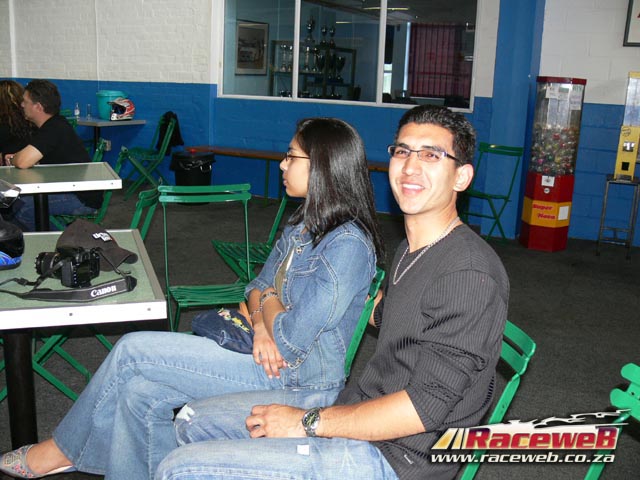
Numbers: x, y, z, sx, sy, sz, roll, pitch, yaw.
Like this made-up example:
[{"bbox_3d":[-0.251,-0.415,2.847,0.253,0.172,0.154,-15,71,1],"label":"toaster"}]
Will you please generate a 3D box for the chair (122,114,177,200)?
[{"bbox_3d":[-1.838,-0.879,6.974,0.540,0.830,0.420,-6,16,-30],"label":"chair"}]

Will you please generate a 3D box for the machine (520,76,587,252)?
[{"bbox_3d":[1.945,-0.633,5.396,0.410,1.410,0.370,9,15,25],"label":"machine"}]

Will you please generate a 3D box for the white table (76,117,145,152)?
[{"bbox_3d":[-2.522,-0.980,7.353,0.790,0.750,0.790,10,16,27],"label":"white table"}]

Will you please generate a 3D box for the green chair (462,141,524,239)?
[{"bbox_3d":[1.365,-0.381,5.485,0.420,0.830,0.540,15,19,40],"label":"green chair"}]

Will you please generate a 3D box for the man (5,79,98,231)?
[{"bbox_3d":[-1.705,-0.387,4.114,0.730,1.270,0.520,2,14,-2],"label":"man"}]

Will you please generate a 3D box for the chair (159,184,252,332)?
[{"bbox_3d":[-0.446,0.219,2.773,0.420,0.830,0.540,-3,15,-19],"label":"chair"}]

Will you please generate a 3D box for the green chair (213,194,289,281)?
[{"bbox_3d":[-0.301,0.068,3.403,0.540,0.830,0.420,-5,16,-28],"label":"green chair"}]

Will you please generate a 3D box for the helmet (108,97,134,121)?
[{"bbox_3d":[-2.152,-1.416,7.033,0.310,0.270,0.250,-7,17,-32],"label":"helmet"}]

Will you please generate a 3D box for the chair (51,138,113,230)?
[{"bbox_3d":[-1.559,-0.186,4.224,0.540,0.830,0.420,-3,15,-19],"label":"chair"}]

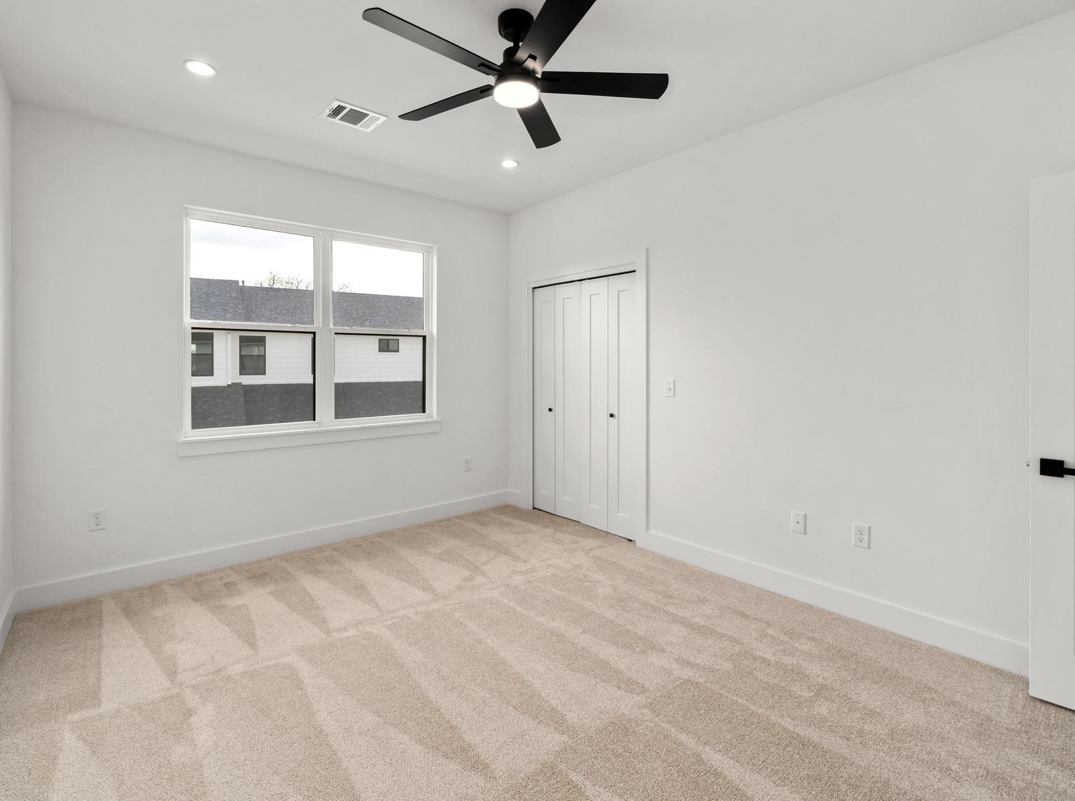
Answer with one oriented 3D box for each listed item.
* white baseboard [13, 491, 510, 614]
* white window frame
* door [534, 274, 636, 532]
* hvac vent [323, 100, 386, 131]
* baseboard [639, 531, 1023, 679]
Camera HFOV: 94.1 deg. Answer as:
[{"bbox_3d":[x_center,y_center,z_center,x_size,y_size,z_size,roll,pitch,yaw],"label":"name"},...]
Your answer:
[{"bbox_3d":[-1.504,0.990,3.704,3.270,0.135,0.020,-4,5,-41],"label":"white baseboard"},{"bbox_3d":[-1.544,-0.484,3.713,1.810,1.570,0.100,-2,3,-41],"label":"white window frame"},{"bbox_3d":[0.356,0.010,4.107,0.045,1.980,1.160,-2,3,-41],"label":"door"},{"bbox_3d":[-1.039,-1.593,2.830,0.290,0.020,0.250,-4,5,-41],"label":"hvac vent"},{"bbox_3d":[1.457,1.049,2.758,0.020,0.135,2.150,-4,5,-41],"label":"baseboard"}]

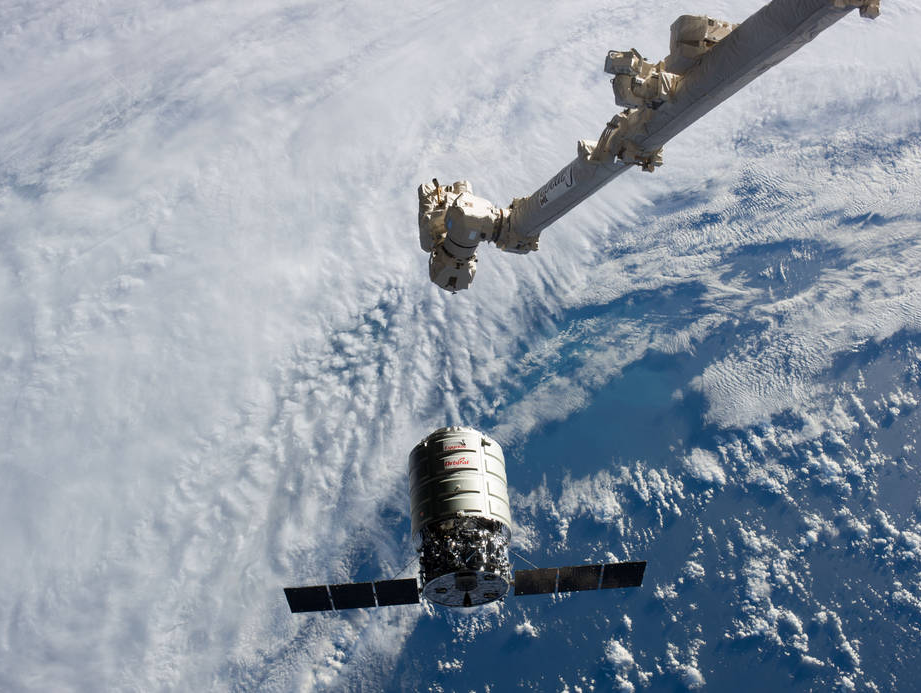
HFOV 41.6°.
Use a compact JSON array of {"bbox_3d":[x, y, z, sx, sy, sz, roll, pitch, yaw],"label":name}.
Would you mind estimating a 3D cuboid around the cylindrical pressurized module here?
[{"bbox_3d":[0.019,5.225,37.843,3.070,3.070,5.050,-4,55,-1],"label":"cylindrical pressurized module"}]

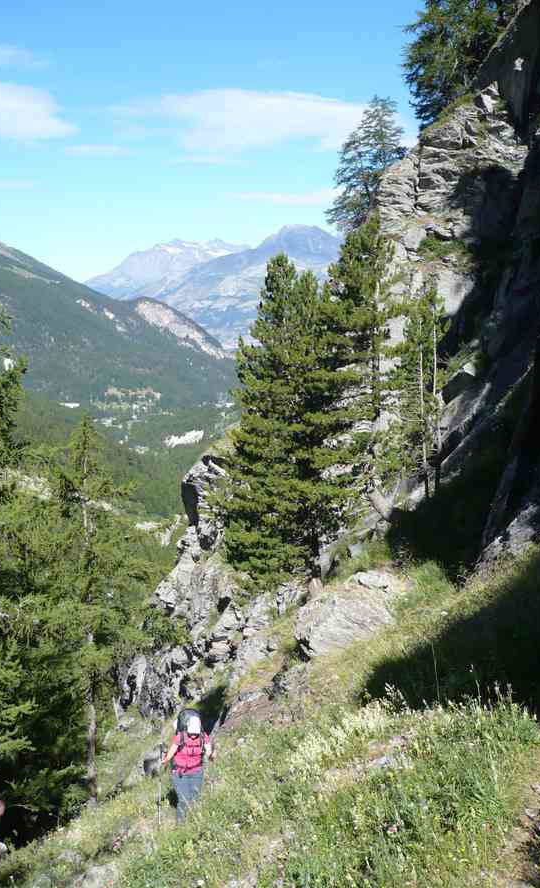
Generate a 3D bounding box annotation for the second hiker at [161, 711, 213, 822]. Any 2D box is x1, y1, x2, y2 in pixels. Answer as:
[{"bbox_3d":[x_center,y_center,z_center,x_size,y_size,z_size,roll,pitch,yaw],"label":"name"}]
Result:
[{"bbox_3d":[-1.097,4.243,11.803,0.650,1.580,0.700,-1,7,-10],"label":"second hiker"}]

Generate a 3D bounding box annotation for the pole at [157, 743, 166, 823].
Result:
[{"bbox_3d":[-1.400,4.357,11.533,0.060,1.100,0.060,3,7,0],"label":"pole"}]

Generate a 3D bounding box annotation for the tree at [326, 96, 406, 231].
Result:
[{"bbox_3d":[4.999,-14.387,46.574,4.190,7.000,3.980,0,7,0],"label":"tree"}]

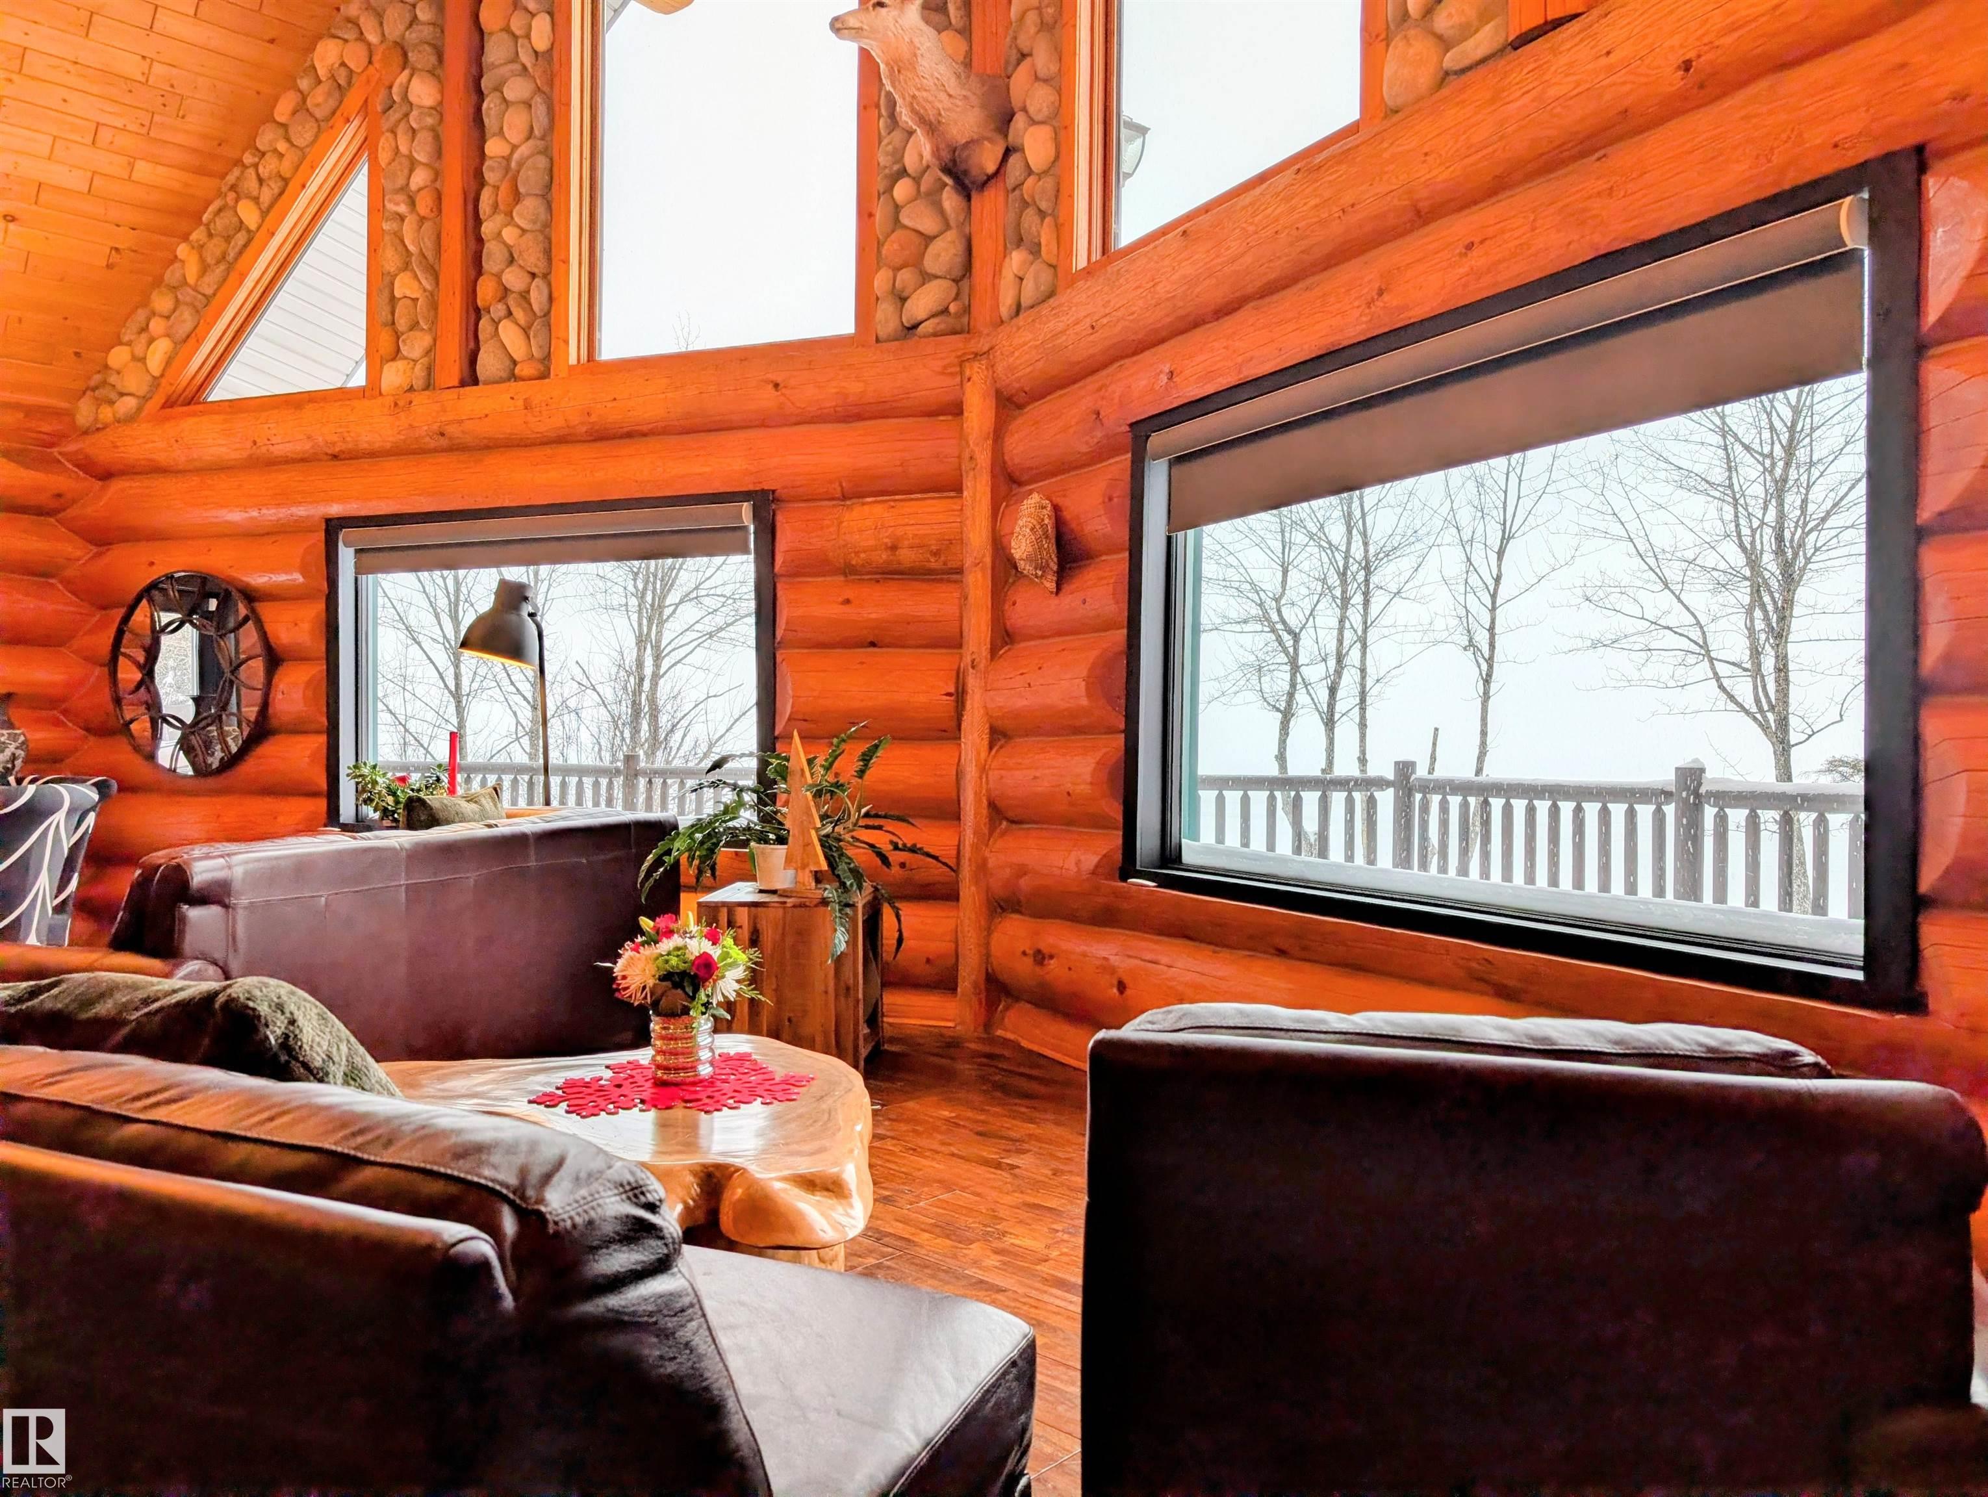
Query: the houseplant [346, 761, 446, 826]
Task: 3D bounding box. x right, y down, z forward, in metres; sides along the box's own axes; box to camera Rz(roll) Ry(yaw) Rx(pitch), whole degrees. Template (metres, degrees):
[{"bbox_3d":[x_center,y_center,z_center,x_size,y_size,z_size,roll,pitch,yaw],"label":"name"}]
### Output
[{"bbox_3d":[-2.803,0.215,6.463,0.444,0.320,0.367,1,0,18],"label":"houseplant"}]

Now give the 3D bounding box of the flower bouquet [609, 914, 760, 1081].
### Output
[{"bbox_3d":[-0.650,0.519,2.894,0.300,0.325,0.275,1,0,0],"label":"flower bouquet"}]

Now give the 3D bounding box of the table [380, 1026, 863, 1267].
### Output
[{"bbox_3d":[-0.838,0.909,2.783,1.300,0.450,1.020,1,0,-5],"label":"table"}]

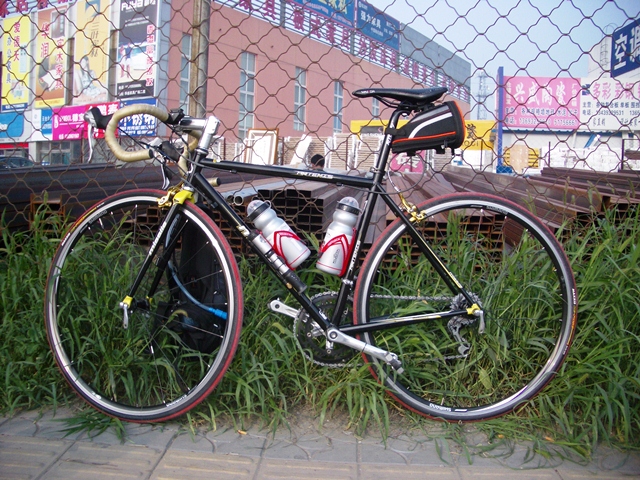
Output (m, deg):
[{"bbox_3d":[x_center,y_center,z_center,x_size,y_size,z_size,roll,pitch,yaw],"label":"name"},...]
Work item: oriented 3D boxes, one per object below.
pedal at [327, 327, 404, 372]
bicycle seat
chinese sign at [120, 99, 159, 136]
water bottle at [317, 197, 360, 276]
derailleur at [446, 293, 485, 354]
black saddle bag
[{"bbox_3d":[0.126,0.301,1.790,0.230,0.060,0.090,23,2,0],"label":"pedal"},{"bbox_3d":[0.231,-0.414,1.860,0.273,0.055,0.140,0,3,-2],"label":"bicycle seat"},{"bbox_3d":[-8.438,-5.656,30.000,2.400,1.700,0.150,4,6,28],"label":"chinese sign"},{"bbox_3d":[0.056,-0.012,1.870,0.077,0.225,0.077,15,3,0],"label":"water bottle"},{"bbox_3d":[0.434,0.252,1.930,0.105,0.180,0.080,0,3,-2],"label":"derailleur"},{"bbox_3d":[0.306,-0.319,1.850,0.215,0.135,0.110,-7,3,-2],"label":"black saddle bag"}]

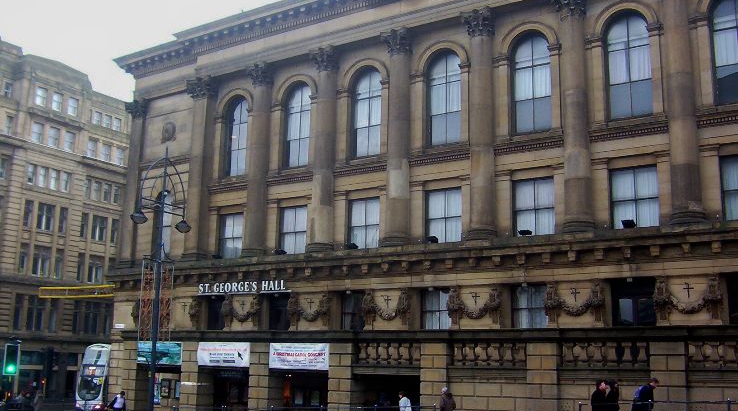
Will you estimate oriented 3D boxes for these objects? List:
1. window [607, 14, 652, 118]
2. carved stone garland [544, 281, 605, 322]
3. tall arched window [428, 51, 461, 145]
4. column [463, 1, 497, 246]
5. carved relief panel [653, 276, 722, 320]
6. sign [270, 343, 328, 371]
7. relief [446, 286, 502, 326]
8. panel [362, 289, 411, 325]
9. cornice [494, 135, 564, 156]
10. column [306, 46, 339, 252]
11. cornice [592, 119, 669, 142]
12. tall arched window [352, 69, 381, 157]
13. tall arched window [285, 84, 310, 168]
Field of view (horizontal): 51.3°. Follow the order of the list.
[{"bbox_3d":[10.022,-5.390,29.561,1.650,4.100,0.300,-6,-14,31],"label":"window"},{"bbox_3d":[7.384,3.459,27.717,2.150,1.500,0.380,-6,-14,31],"label":"carved stone garland"},{"bbox_3d":[3.340,-4.666,33.524,1.500,4.110,0.300,-6,-14,32],"label":"tall arched window"},{"bbox_3d":[4.680,-3.406,32.547,1.200,10.000,1.150,-6,-14,31],"label":"column"},{"bbox_3d":[10.715,3.158,25.792,2.200,1.550,0.400,-6,-14,31],"label":"carved relief panel"},{"bbox_3d":[-2.717,5.841,29.739,2.820,1.000,0.050,-6,-14,31],"label":"sign"},{"bbox_3d":[4.066,3.859,29.727,2.150,1.500,0.380,-6,-14,31],"label":"relief"},{"bbox_3d":[0.760,4.189,31.693,2.100,1.450,0.450,-6,-14,32],"label":"panel"},{"bbox_3d":[6.655,-2.436,31.676,3.100,0.470,0.380,-6,-14,31],"label":"cornice"},{"bbox_3d":[-2.176,-2.656,35.868,1.220,9.700,1.000,-6,-14,32],"label":"column"},{"bbox_3d":[9.593,-2.762,28.377,2.800,0.470,0.450,-6,-14,32],"label":"cornice"},{"bbox_3d":[-0.093,-4.302,35.775,1.650,4.100,0.300,-6,-14,31],"label":"tall arched window"},{"bbox_3d":[-3.369,-3.906,37.424,1.700,4.200,0.250,-6,-14,31],"label":"tall arched window"}]

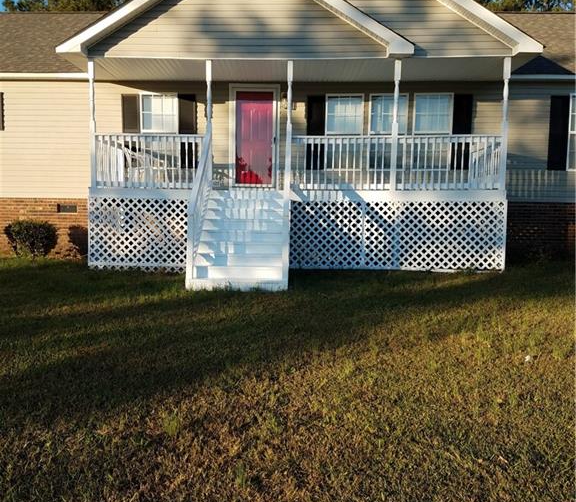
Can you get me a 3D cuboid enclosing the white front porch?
[{"bbox_3d":[0.170,-1.480,9.980,7.350,3.720,3.900,0,5,1],"label":"white front porch"}]

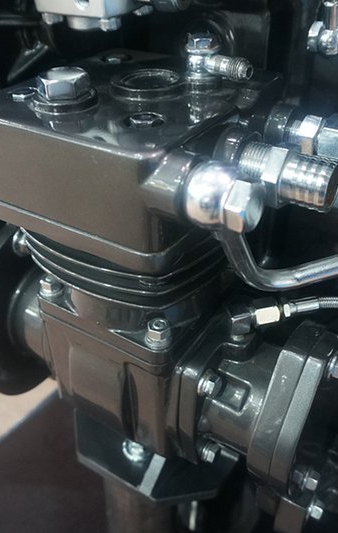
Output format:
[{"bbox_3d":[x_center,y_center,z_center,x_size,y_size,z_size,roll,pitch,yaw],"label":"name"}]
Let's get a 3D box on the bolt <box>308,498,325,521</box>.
[{"bbox_3d":[0.115,0.191,0.417,0.009,0.015,0.015,20,41,27],"label":"bolt"}]

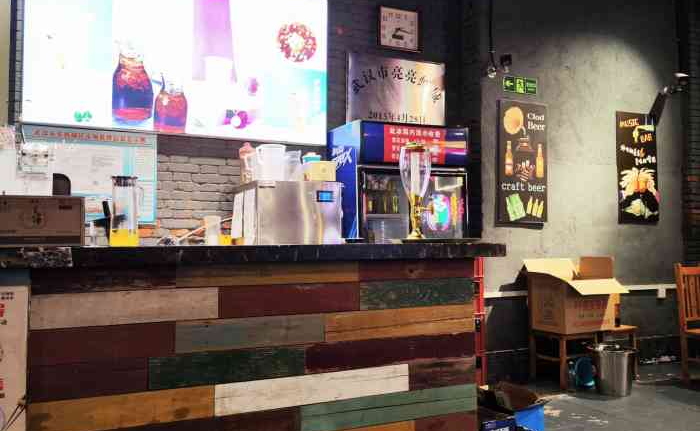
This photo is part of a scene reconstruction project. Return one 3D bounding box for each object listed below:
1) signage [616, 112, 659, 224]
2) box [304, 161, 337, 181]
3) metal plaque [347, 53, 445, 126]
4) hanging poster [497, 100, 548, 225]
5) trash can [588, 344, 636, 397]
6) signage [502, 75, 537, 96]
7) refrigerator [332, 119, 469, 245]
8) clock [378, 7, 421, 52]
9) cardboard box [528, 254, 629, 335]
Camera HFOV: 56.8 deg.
[{"bbox_3d":[2.661,-0.436,6.005,0.510,1.020,0.025,1,-2,-26],"label":"signage"},{"bbox_3d":[-0.198,-0.286,4.494,0.210,0.145,0.140,1,-2,-26],"label":"box"},{"bbox_3d":[0.378,-0.953,5.204,0.907,0.610,0.030,1,-2,-26],"label":"metal plaque"},{"bbox_3d":[1.448,-0.436,5.416,0.510,1.020,0.030,1,-2,-26],"label":"hanging poster"},{"bbox_3d":[1.980,1.170,4.872,0.315,0.330,0.315,1,-2,-26],"label":"trash can"},{"bbox_3d":[1.431,-1.089,5.431,0.355,0.140,0.025,1,-2,-26],"label":"signage"},{"bbox_3d":[0.350,0.355,4.784,0.882,1.954,0.585,1,-2,-26],"label":"refrigerator"},{"bbox_3d":[0.399,-1.510,5.265,0.345,0.335,0.045,1,-2,-26],"label":"clock"},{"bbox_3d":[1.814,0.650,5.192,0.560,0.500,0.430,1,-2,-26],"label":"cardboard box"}]

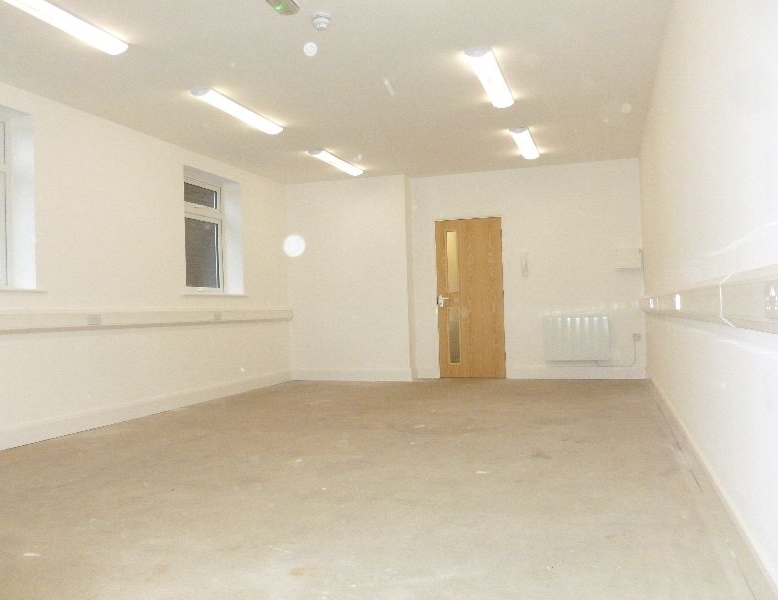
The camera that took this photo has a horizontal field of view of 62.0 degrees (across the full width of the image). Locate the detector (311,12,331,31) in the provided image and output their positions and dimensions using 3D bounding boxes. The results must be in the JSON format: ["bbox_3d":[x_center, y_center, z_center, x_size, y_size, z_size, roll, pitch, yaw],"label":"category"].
[{"bbox_3d":[-0.397,-1.633,3.810,0.116,0.066,0.116,-2,-1,0],"label":"detector"}]

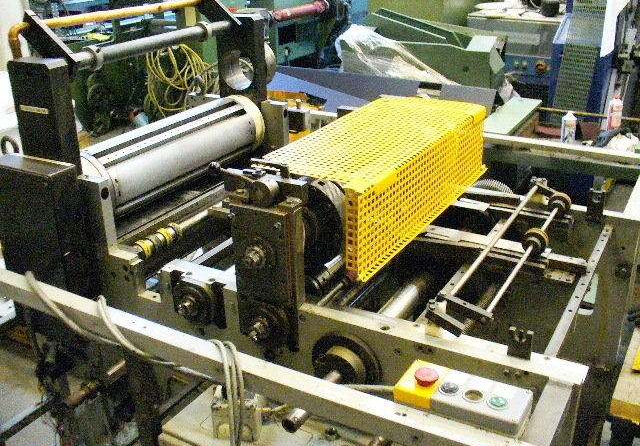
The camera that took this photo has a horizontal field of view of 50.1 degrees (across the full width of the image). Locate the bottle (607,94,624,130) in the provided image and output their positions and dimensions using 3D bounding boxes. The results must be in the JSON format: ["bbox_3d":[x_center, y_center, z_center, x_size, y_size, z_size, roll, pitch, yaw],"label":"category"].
[{"bbox_3d":[1.016,-0.374,2.347,0.044,0.144,0.032,-5,23,-7],"label":"bottle"}]

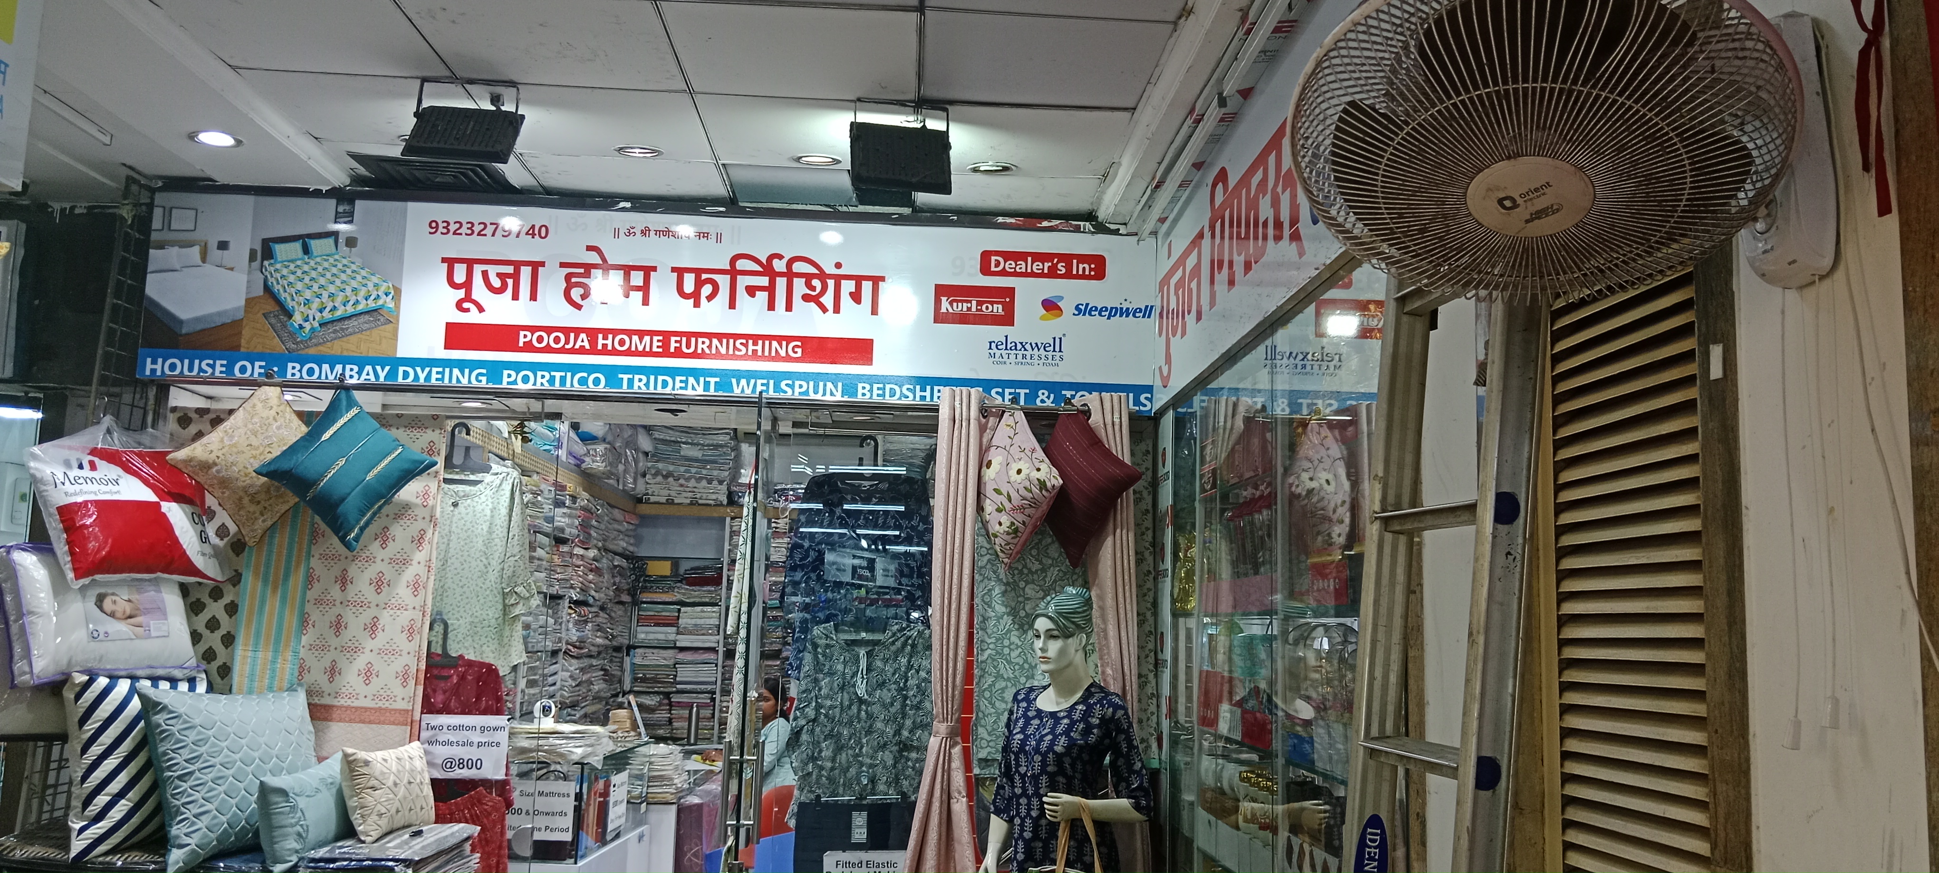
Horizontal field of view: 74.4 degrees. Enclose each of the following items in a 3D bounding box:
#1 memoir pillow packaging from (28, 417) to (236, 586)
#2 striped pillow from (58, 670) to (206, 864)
[{"bbox_3d":[-2.433,0.218,3.720,0.150,0.410,0.530,-16,-6,24],"label":"memoir pillow packaging"},{"bbox_3d":[-2.195,0.869,3.400,0.130,0.450,0.450,-13,-13,15],"label":"striped pillow"}]

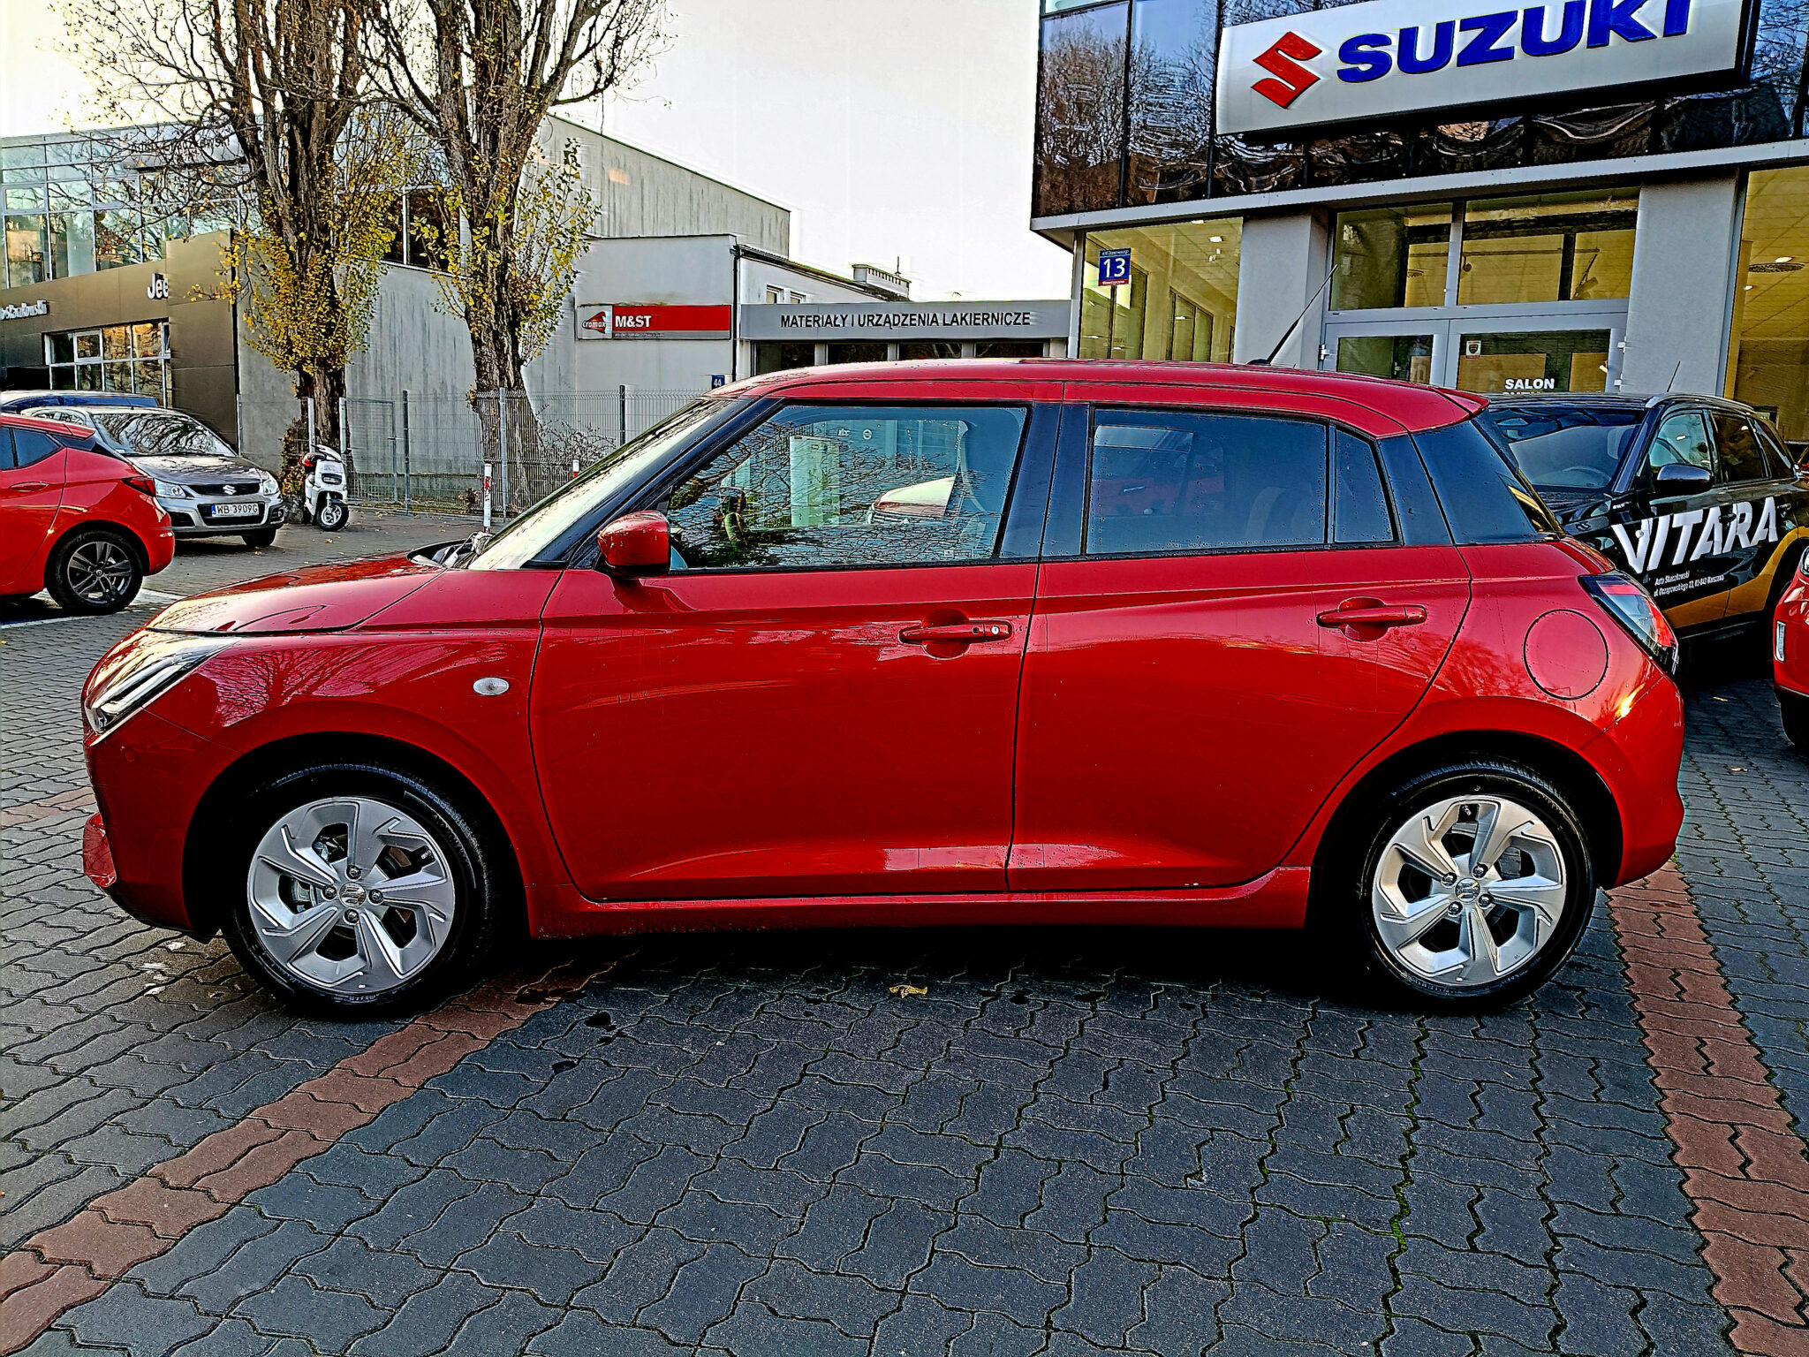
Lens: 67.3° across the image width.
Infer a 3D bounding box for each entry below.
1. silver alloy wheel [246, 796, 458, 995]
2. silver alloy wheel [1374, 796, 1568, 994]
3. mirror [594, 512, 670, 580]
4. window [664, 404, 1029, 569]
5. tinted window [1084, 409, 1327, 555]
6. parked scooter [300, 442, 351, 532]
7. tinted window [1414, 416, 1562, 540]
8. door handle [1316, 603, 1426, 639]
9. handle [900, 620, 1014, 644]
[{"bbox_3d":[-1.191,0.457,2.995,0.442,0.442,0.160,0,9,-3],"label":"silver alloy wheel"},{"bbox_3d":[1.257,0.464,3.104,0.442,0.442,0.160,0,9,-3],"label":"silver alloy wheel"},{"bbox_3d":[-0.554,-0.273,2.773,0.140,0.135,0.200,0,9,-3],"label":"mirror"},{"bbox_3d":[-0.122,-0.417,2.955,0.792,0.389,0.050,0,-14,-3],"label":"window"},{"bbox_3d":[0.670,-0.434,2.993,0.561,0.344,0.045,0,-18,-3],"label":"tinted window"},{"bbox_3d":[-7.800,-2.575,18.200,0.640,1.150,1.700,-5,11,-36],"label":"parked scooter"},{"bbox_3d":[1.329,-0.440,3.091,0.330,0.327,0.070,4,-17,-16],"label":"tinted window"},{"bbox_3d":[1.002,-0.126,2.915,0.237,0.055,0.050,0,9,-3],"label":"door handle"},{"bbox_3d":[0.111,-0.099,2.883,0.240,0.048,0.050,0,9,-3],"label":"handle"}]

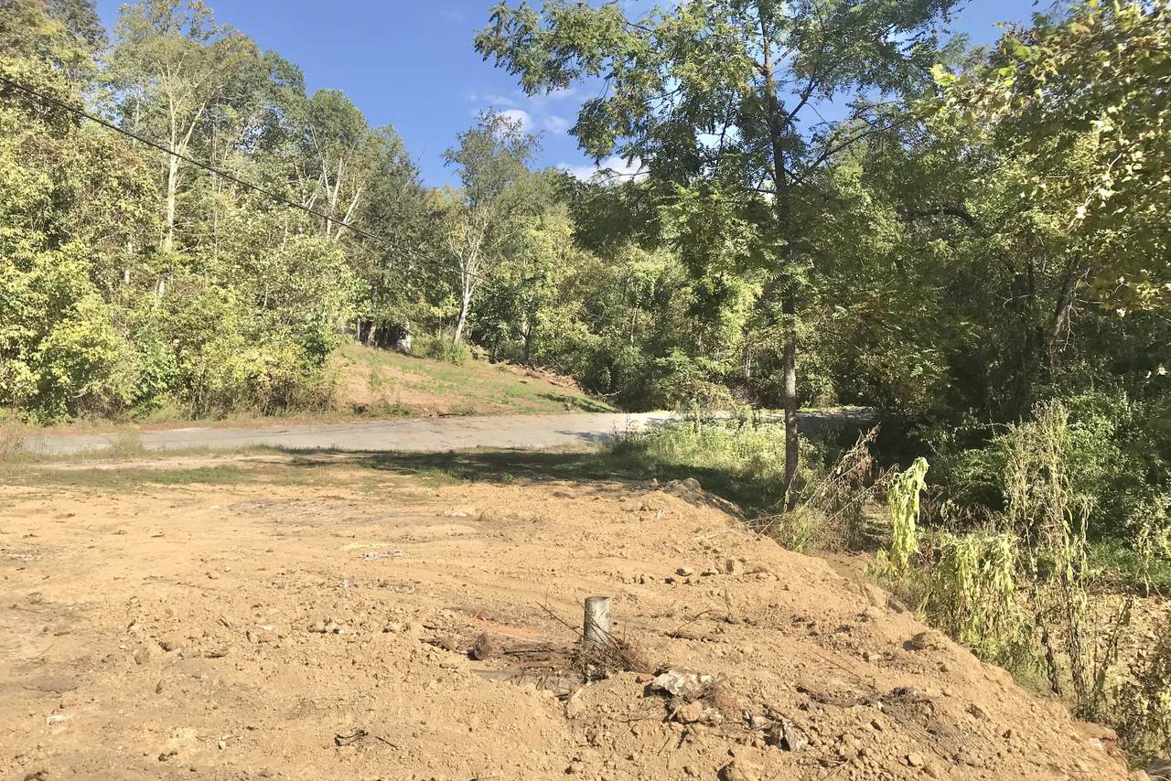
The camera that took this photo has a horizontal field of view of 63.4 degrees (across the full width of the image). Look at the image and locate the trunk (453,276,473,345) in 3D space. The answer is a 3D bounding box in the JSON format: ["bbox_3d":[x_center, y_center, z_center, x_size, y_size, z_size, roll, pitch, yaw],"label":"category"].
[{"bbox_3d":[-5.586,-3.634,43.000,0.420,3.150,0.400,10,0,0],"label":"trunk"}]

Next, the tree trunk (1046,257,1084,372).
[{"bbox_3d":[9.118,-1.434,18.000,0.250,2.300,0.250,14,0,0],"label":"tree trunk"}]

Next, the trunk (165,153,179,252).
[{"bbox_3d":[-19.623,-8.931,45.000,0.360,4.700,0.360,3,0,0],"label":"trunk"}]

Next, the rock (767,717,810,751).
[{"bbox_3d":[0.926,1.582,4.350,0.195,0.110,0.140,0,0,0],"label":"rock"}]

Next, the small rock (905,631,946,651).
[{"bbox_3d":[2.171,1.598,6.050,0.250,0.100,0.190,0,0,0],"label":"small rock"}]

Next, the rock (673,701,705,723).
[{"bbox_3d":[0.513,1.589,4.680,0.145,0.090,0.120,0,0,0],"label":"rock"}]

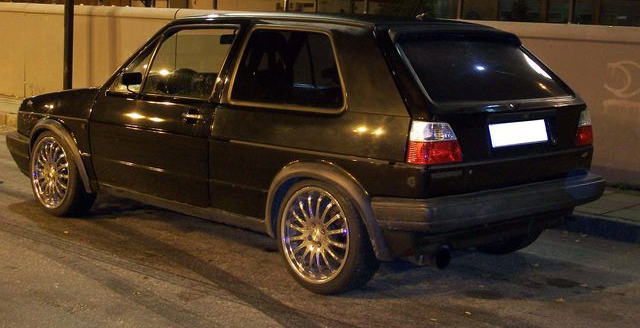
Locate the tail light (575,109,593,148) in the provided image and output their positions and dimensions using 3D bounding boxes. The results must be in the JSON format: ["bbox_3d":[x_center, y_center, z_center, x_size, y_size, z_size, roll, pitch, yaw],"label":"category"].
[{"bbox_3d":[1.446,-0.191,5.738,0.120,0.200,0.280,8,10,44],"label":"tail light"}]

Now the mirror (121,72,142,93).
[{"bbox_3d":[-1.095,-0.481,6.048,0.065,0.125,0.135,8,10,44],"label":"mirror"}]

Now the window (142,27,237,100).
[{"bbox_3d":[-0.754,-0.577,5.937,0.700,0.420,0.030,8,-7,44],"label":"window"}]

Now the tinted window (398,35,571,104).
[{"bbox_3d":[0.858,-0.487,5.373,1.240,0.040,0.441,-6,51,-45],"label":"tinted window"}]

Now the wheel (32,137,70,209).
[{"bbox_3d":[-1.735,0.053,6.948,0.475,0.475,0.190,9,11,44],"label":"wheel"}]

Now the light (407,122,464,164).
[{"bbox_3d":[0.537,-0.100,4.813,0.120,0.200,0.280,8,10,44],"label":"light"}]

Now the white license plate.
[{"bbox_3d":[1.014,-0.156,5.253,0.520,0.110,0.012,-6,-4,-45],"label":"white license plate"}]

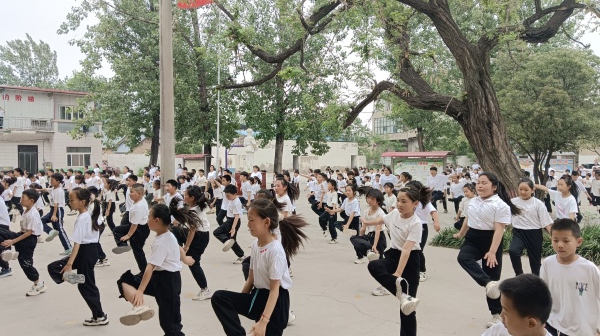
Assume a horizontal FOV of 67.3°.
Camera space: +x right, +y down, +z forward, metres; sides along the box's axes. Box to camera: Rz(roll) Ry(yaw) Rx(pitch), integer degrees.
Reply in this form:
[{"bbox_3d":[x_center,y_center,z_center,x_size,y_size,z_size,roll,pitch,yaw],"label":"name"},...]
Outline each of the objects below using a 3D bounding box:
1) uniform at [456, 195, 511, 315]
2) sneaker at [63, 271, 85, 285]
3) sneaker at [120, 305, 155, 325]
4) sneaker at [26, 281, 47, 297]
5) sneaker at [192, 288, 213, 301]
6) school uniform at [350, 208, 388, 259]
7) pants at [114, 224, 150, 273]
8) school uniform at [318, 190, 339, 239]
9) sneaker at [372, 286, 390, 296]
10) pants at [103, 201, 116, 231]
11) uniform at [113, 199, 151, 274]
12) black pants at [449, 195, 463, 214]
[{"bbox_3d":[1.690,0.806,4.150,0.400,1.100,0.430,0,0,-37],"label":"uniform"},{"bbox_3d":[-2.120,1.018,4.220,0.220,0.090,0.100,11,12,-41],"label":"sneaker"},{"bbox_3d":[-1.147,1.037,3.180,0.240,0.090,0.105,-14,31,-13],"label":"sneaker"},{"bbox_3d":[-3.078,1.421,5.270,0.230,0.105,0.090,-16,12,-41],"label":"sneaker"},{"bbox_3d":[-1.137,1.475,5.280,0.240,0.110,0.095,0,0,-31],"label":"sneaker"},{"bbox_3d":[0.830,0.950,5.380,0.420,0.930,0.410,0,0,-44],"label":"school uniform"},{"bbox_3d":[-1.974,1.002,5.280,0.420,0.670,0.360,-1,2,-23],"label":"pants"},{"bbox_3d":[0.575,0.950,9.080,0.400,0.980,0.360,0,0,-32],"label":"school uniform"},{"bbox_3d":[0.933,1.392,5.100,0.230,0.100,0.088,0,0,-30],"label":"sneaker"},{"bbox_3d":[-3.963,1.032,9.400,0.360,0.660,0.290,0,0,-30],"label":"pants"},{"bbox_3d":[-1.974,0.849,5.280,0.420,0.970,0.400,-1,2,-23],"label":"uniform"},{"bbox_3d":[4.327,1.026,12.500,0.330,0.540,0.340,-1,2,-37],"label":"black pants"}]

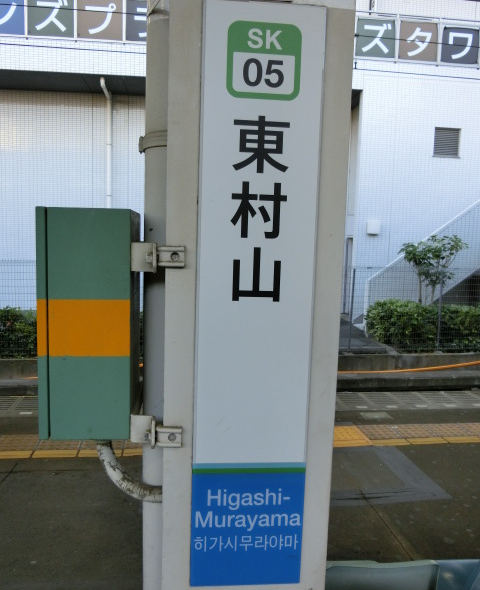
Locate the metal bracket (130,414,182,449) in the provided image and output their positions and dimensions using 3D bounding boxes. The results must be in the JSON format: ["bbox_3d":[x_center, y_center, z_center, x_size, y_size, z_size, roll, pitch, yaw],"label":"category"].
[{"bbox_3d":[-0.144,0.238,0.932,0.089,0.052,0.038,1,7,-5],"label":"metal bracket"}]

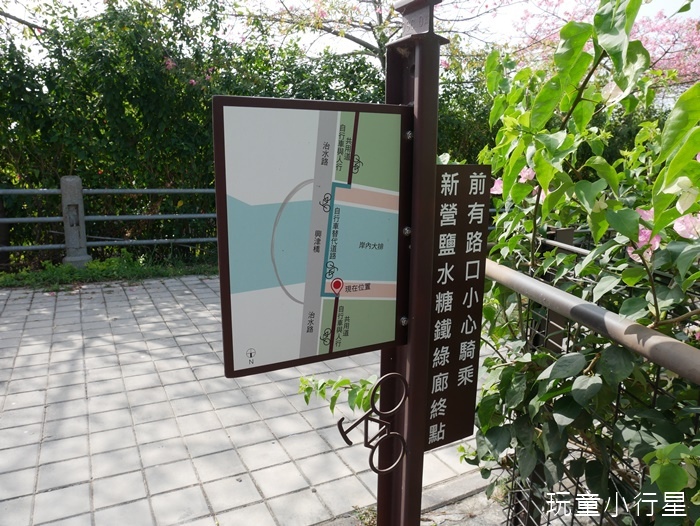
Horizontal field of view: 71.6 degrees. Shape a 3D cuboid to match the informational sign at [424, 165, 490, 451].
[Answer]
[{"bbox_3d":[0.290,0.138,1.367,0.198,0.811,0.025,-6,14,-28],"label":"informational sign"}]

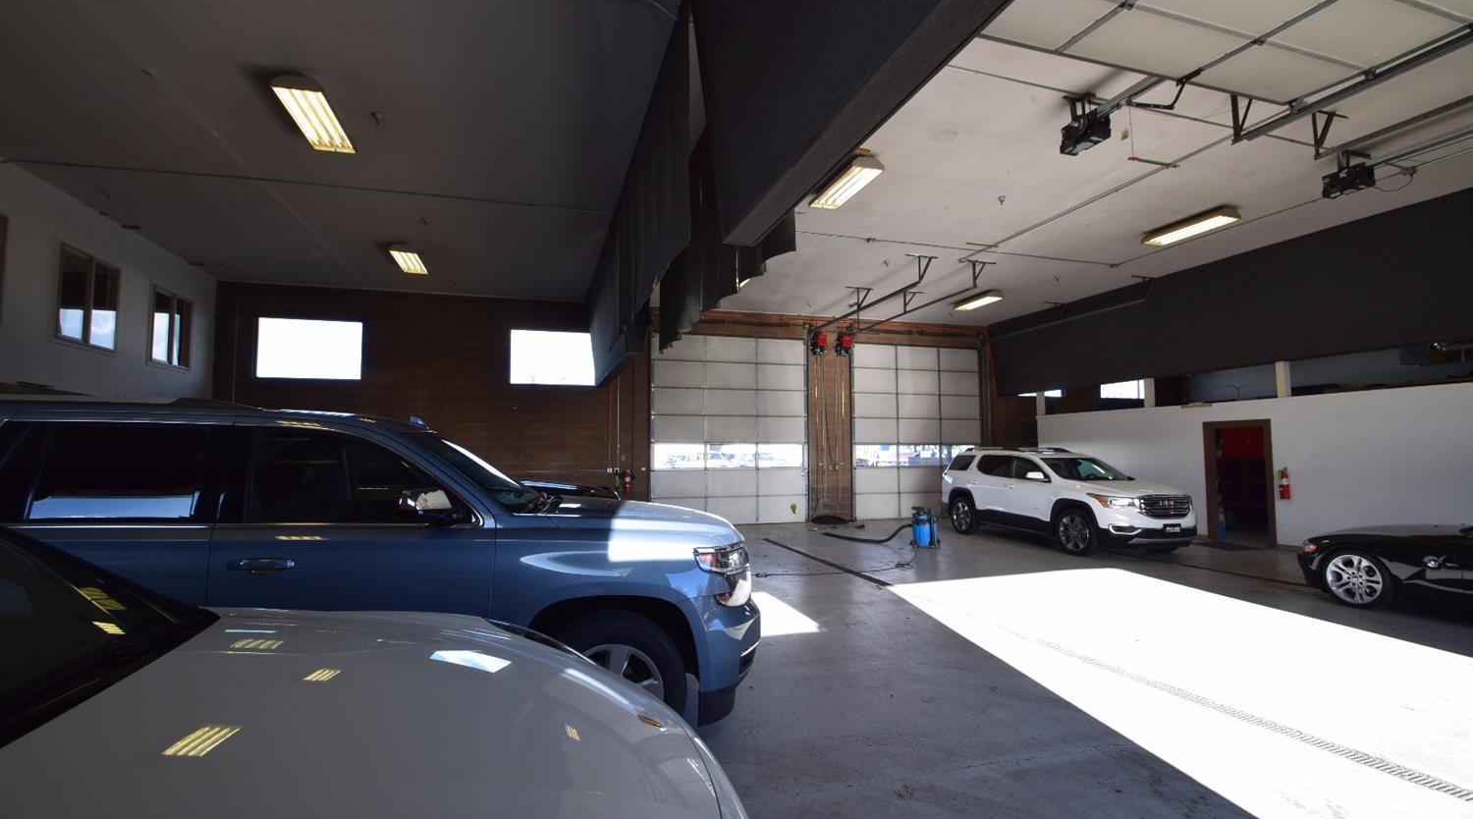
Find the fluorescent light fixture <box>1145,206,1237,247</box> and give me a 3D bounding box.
[{"bbox_3d":[6.693,-2.689,9.073,0.400,0.140,1.180,1,-4,-18],"label":"fluorescent light fixture"}]

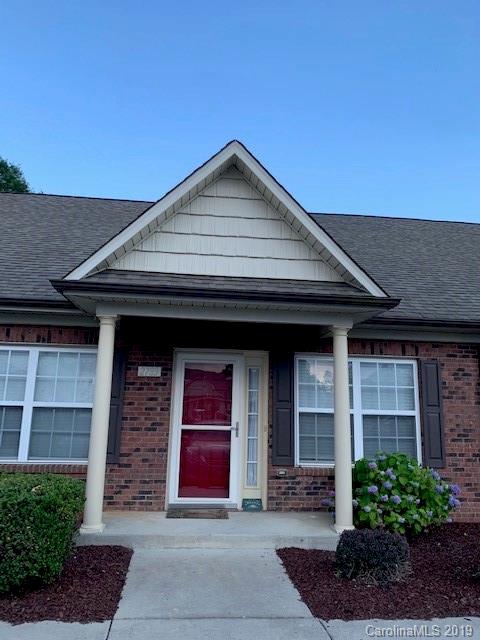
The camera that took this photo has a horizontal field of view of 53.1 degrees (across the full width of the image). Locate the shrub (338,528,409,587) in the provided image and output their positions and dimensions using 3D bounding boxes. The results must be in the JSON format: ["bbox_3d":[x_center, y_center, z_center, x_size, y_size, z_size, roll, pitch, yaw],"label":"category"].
[{"bbox_3d":[1.329,2.281,4.794,0.755,0.410,0.740,3,-11,-6],"label":"shrub"}]

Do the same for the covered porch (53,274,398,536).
[{"bbox_3d":[-0.209,1.023,5.917,3.890,2.870,1.620,3,-11,-6],"label":"covered porch"}]

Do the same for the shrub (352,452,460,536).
[{"bbox_3d":[2.068,2.224,6.221,1.630,1.015,1.100,3,-11,-6],"label":"shrub"}]

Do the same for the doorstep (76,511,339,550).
[{"bbox_3d":[-0.252,2.496,5.744,3.080,0.135,1.240,2,-11,-5],"label":"doorstep"}]

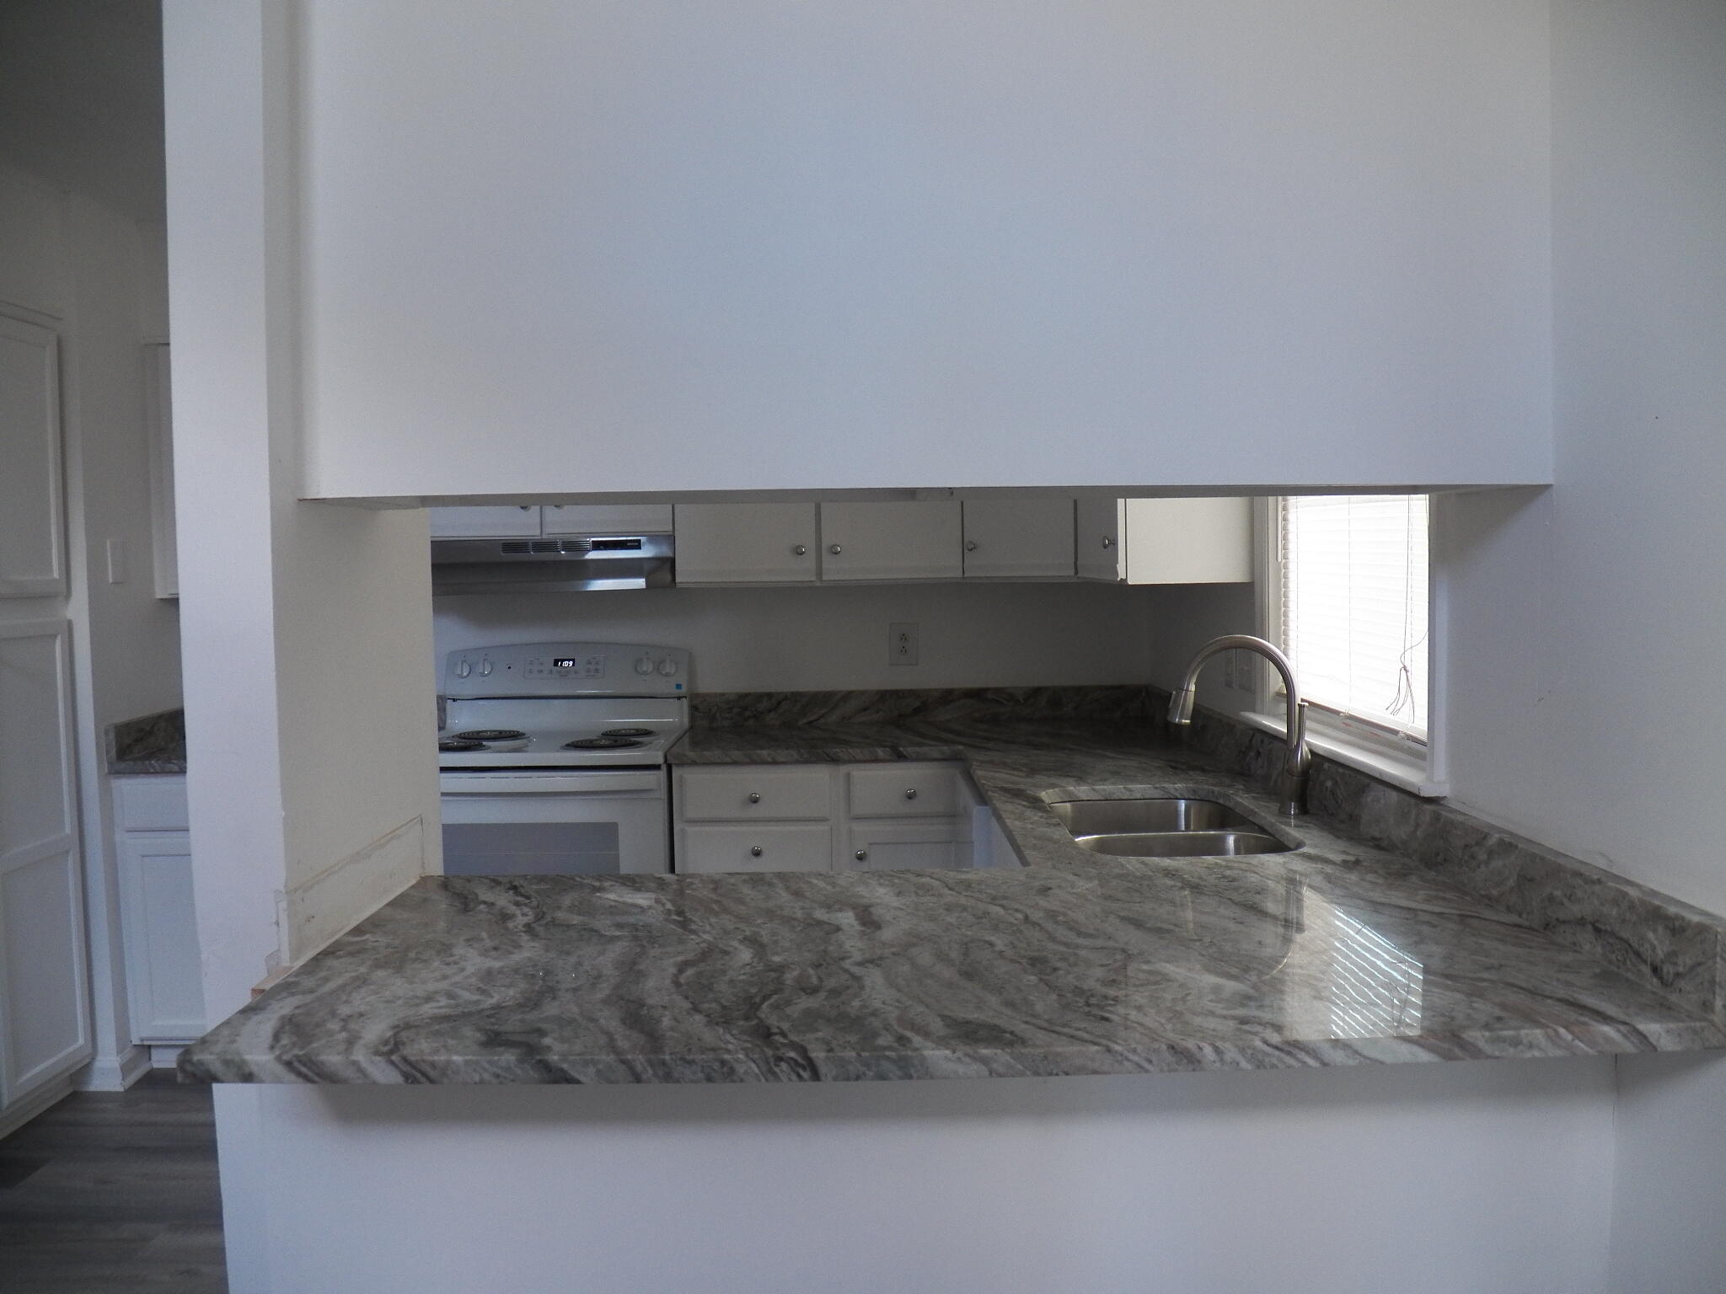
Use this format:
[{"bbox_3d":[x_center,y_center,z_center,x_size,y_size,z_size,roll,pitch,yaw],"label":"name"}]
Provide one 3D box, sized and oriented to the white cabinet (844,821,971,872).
[{"bbox_3d":[0.124,0.754,4.052,0.368,0.633,0.624,-1,4,0],"label":"white cabinet"}]

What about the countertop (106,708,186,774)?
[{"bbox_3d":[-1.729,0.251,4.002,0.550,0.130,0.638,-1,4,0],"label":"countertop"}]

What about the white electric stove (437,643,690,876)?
[{"bbox_3d":[-0.885,0.588,3.994,0.756,1.186,0.668,-1,4,0],"label":"white electric stove"}]

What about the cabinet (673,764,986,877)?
[{"bbox_3d":[-0.089,0.708,4.048,0.823,0.852,0.624,-1,4,0],"label":"cabinet"}]

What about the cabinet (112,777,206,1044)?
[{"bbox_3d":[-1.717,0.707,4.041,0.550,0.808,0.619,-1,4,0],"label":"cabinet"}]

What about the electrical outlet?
[{"bbox_3d":[0.129,-0.007,4.311,0.090,0.134,0.012,-1,4,0],"label":"electrical outlet"}]

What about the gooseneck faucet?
[{"bbox_3d":[0.719,0.147,2.675,0.280,0.348,0.074,-1,4,0],"label":"gooseneck faucet"}]

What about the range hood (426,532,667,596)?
[{"bbox_3d":[-0.897,-0.235,4.065,0.756,0.150,0.462,-1,4,0],"label":"range hood"}]

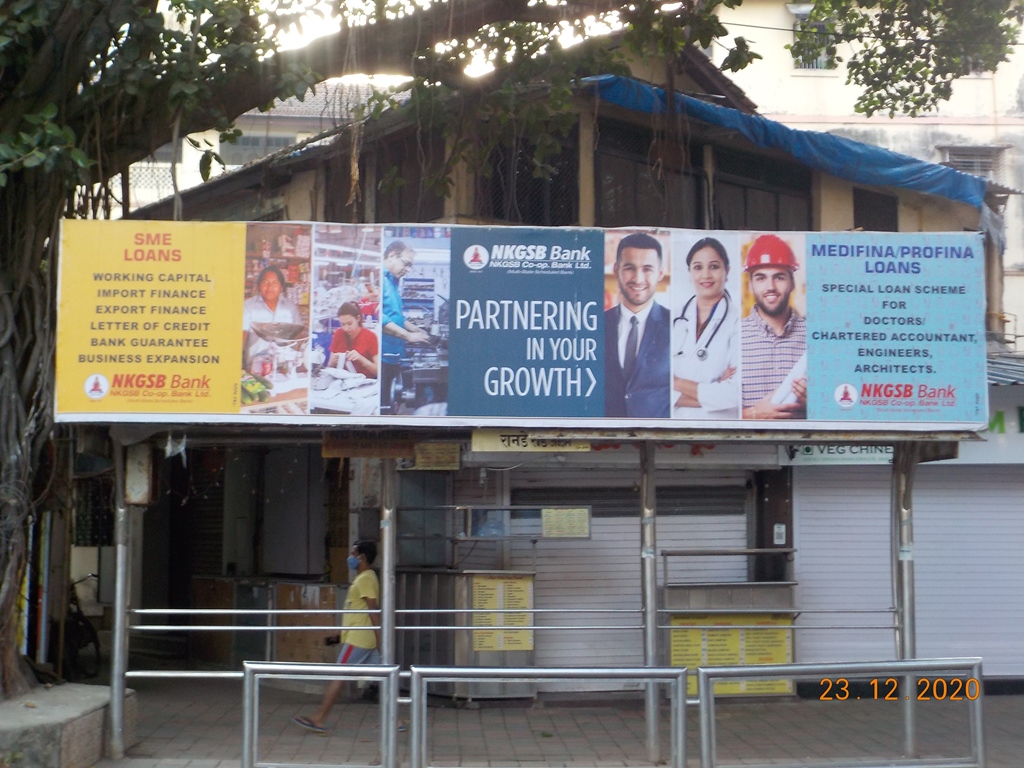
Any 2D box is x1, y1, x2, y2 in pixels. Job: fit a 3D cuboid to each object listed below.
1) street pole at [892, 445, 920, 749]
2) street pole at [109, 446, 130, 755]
[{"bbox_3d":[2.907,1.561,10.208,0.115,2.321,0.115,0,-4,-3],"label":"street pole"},{"bbox_3d":[-2.799,1.512,9.915,0.100,2.276,0.100,0,-4,-3],"label":"street pole"}]

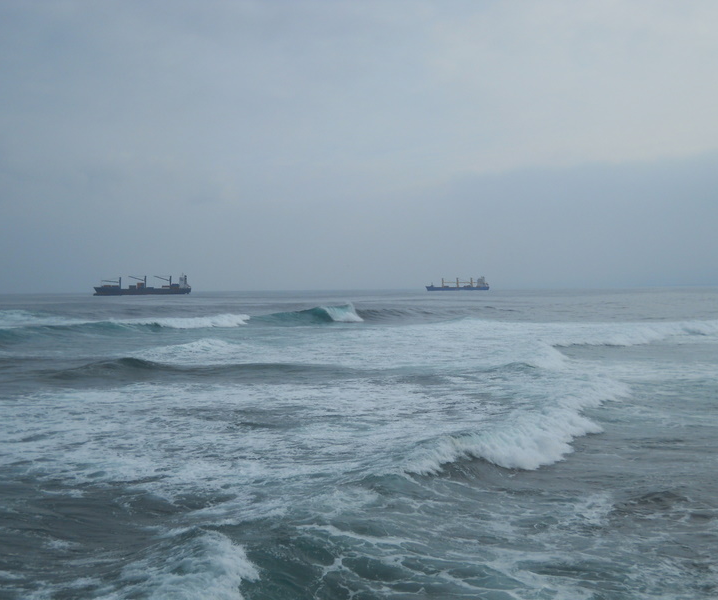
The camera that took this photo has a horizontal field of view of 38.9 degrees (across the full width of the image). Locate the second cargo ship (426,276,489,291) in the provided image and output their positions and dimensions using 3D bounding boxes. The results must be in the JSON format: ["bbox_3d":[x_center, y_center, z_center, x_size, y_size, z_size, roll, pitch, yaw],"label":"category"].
[{"bbox_3d":[242.895,-39.335,2500.000,156.000,35.500,24.500,-1,1,-2],"label":"second cargo ship"}]

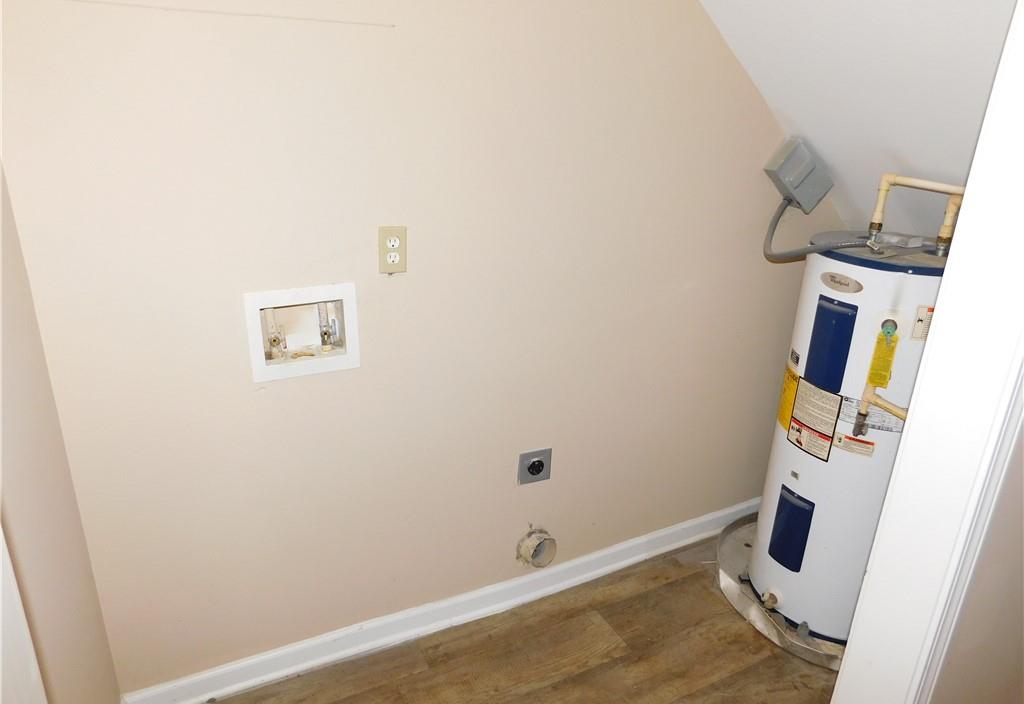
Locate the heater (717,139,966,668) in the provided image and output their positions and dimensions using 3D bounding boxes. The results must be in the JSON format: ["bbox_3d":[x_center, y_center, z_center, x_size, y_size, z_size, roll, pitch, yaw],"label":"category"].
[{"bbox_3d":[1.127,0.194,2.128,0.650,1.385,0.650,-9,23,-26],"label":"heater"}]

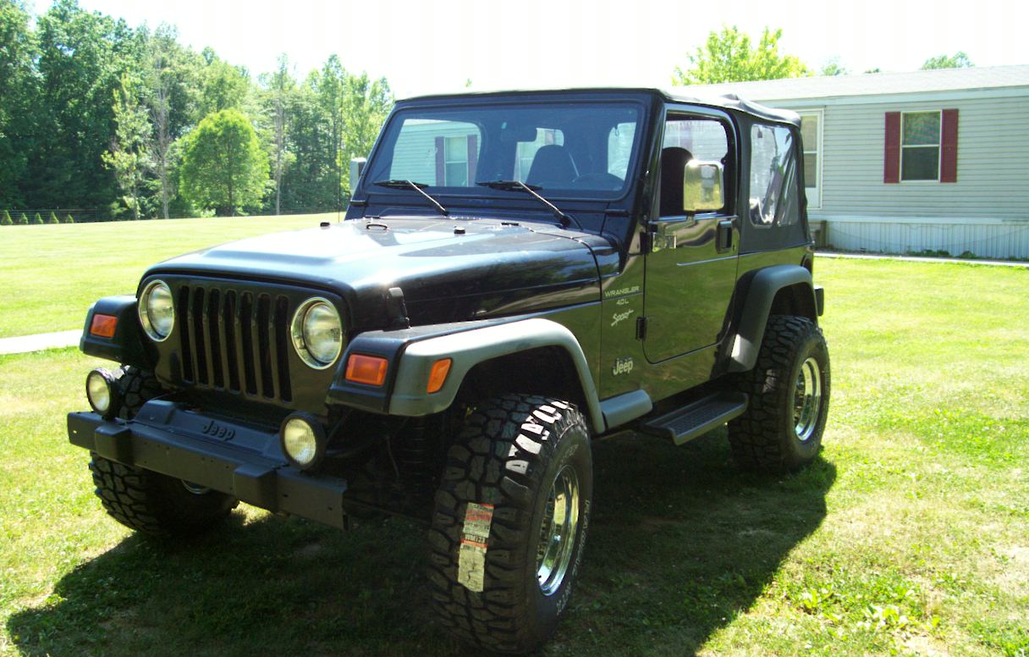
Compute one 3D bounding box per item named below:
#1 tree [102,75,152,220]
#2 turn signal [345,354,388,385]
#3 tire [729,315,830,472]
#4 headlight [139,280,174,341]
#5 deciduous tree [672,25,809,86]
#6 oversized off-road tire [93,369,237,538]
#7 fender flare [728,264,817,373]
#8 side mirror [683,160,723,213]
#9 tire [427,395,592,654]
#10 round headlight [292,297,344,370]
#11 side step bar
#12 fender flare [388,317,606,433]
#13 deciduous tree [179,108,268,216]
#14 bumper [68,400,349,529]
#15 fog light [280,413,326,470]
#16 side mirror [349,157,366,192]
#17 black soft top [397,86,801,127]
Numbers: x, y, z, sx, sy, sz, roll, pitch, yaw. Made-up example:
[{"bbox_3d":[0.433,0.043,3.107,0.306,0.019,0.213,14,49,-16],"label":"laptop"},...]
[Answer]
[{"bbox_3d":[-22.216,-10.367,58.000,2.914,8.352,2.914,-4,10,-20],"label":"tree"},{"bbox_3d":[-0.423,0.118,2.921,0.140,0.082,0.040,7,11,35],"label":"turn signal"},{"bbox_3d":[1.399,0.343,5.310,0.310,0.810,0.820,7,11,35],"label":"tire"},{"bbox_3d":[-1.233,-0.068,3.555,0.213,0.213,0.080,7,11,35],"label":"headlight"},{"bbox_3d":[8.483,-7.989,38.543,6.000,6.860,6.000,2,9,12],"label":"deciduous tree"},{"bbox_3d":[-1.385,0.465,4.237,0.310,0.820,0.825,5,10,23],"label":"oversized off-road tire"},{"bbox_3d":[1.371,-0.094,5.222,0.150,0.475,0.980,7,11,35],"label":"fender flare"},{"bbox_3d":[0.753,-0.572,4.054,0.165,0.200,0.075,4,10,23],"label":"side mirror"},{"bbox_3d":[0.010,0.642,3.370,0.310,0.810,0.820,4,10,22],"label":"tire"},{"bbox_3d":[-0.585,0.013,3.114,0.215,0.215,0.095,7,11,34],"label":"round headlight"},{"bbox_3d":[0.808,0.394,4.481,0.220,0.080,0.780,7,11,34],"label":"side step bar"},{"bbox_3d":[-0.025,0.200,3.286,0.150,0.465,1.030,7,11,35],"label":"fender flare"},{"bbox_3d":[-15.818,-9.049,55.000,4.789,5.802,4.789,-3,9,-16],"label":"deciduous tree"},{"bbox_3d":[-1.000,0.405,3.279,1.370,0.190,0.215,7,11,34],"label":"bumper"},{"bbox_3d":[-0.601,0.326,2.969,0.160,0.163,0.085,7,11,34],"label":"fog light"},{"bbox_3d":[-0.747,-0.755,5.076,0.170,0.195,0.085,7,11,34],"label":"side mirror"},{"bbox_3d":[0.459,-1.075,5.011,1.380,0.125,1.680,7,11,34],"label":"black soft top"}]

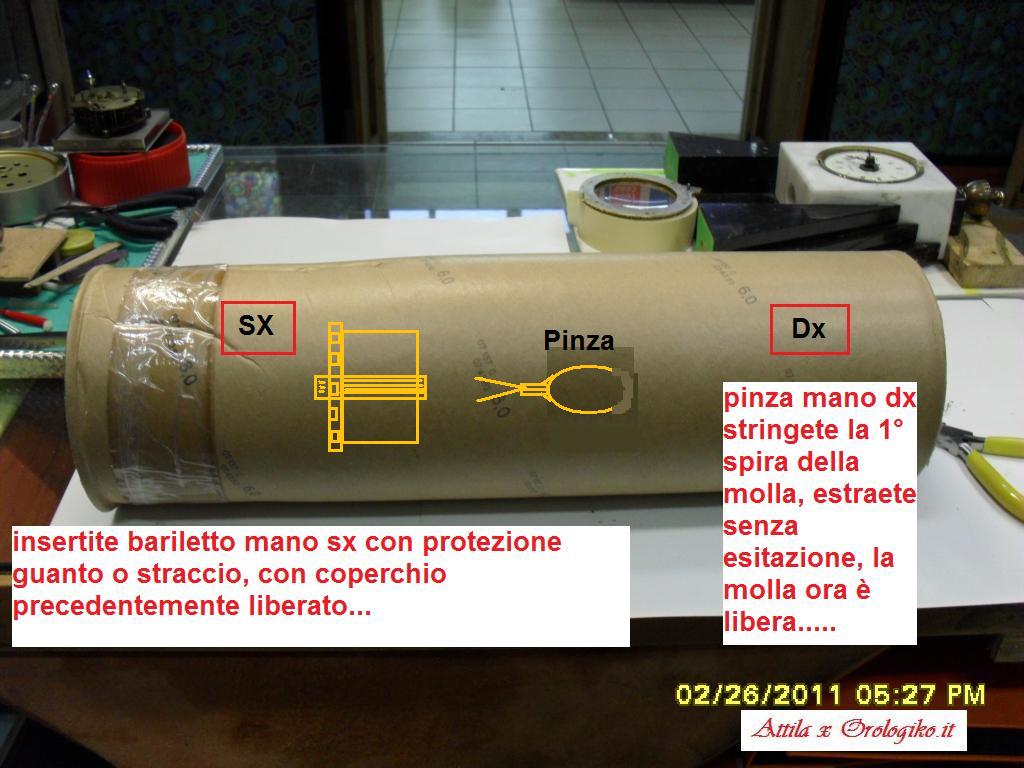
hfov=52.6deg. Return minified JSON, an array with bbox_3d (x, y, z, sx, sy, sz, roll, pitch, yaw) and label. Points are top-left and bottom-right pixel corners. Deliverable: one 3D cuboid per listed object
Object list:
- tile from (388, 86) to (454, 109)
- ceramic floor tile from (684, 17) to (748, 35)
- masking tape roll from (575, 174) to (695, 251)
[{"bbox_3d":[-0.397,-1.201,4.356,0.307,0.010,0.307,0,32,-3],"label":"tile"},{"bbox_3d":[1.142,-1.949,5.715,0.320,0.010,0.320,0,32,-3],"label":"ceramic floor tile"},{"bbox_3d":[0.120,-0.162,0.993,0.111,0.037,0.111,1,32,-1],"label":"masking tape roll"}]

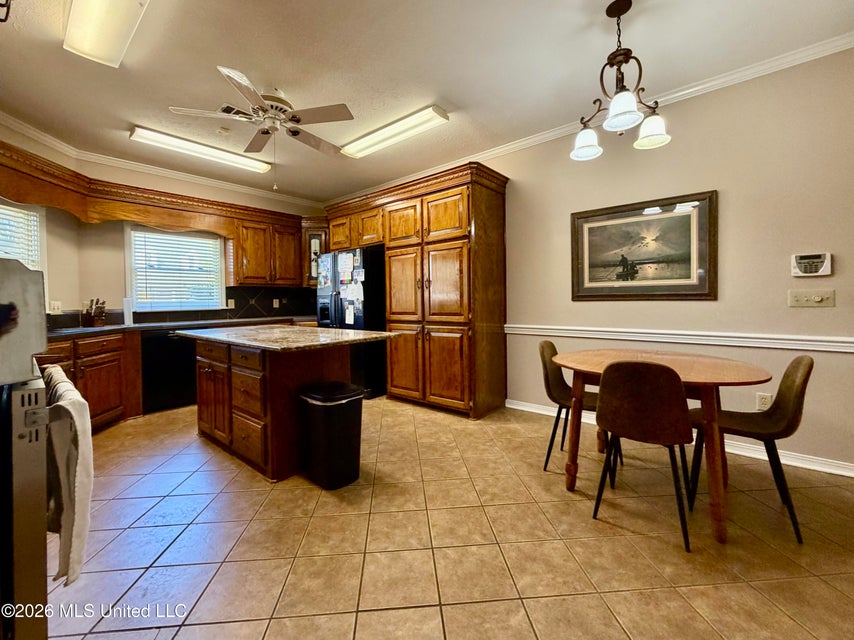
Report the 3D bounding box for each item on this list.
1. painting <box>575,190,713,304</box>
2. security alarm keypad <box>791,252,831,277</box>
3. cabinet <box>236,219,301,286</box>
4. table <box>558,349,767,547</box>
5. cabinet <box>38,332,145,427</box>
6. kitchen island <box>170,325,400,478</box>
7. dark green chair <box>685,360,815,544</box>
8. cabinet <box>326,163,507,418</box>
[{"bbox_3d":[1.767,-0.569,2.916,1.051,0.820,0.035,2,4,40],"label":"painting"},{"bbox_3d":[2.518,-0.358,2.266,0.170,0.141,0.030,2,4,40],"label":"security alarm keypad"},{"bbox_3d":[-2.285,-0.900,4.875,0.312,0.889,0.936,2,4,40],"label":"cabinet"},{"bbox_3d":[1.355,0.646,2.112,1.080,0.770,1.080,2,4,40],"label":"table"},{"bbox_3d":[-3.334,0.597,3.014,0.612,0.866,1.040,-1,3,-5],"label":"cabinet"},{"bbox_3d":[-1.307,0.557,3.004,2.004,0.904,0.924,2,4,40],"label":"kitchen island"},{"bbox_3d":[1.729,0.606,1.891,0.497,0.866,0.433,2,4,40],"label":"dark green chair"},{"bbox_3d":[-0.256,-0.286,4.254,2.425,2.437,0.635,2,4,40],"label":"cabinet"}]

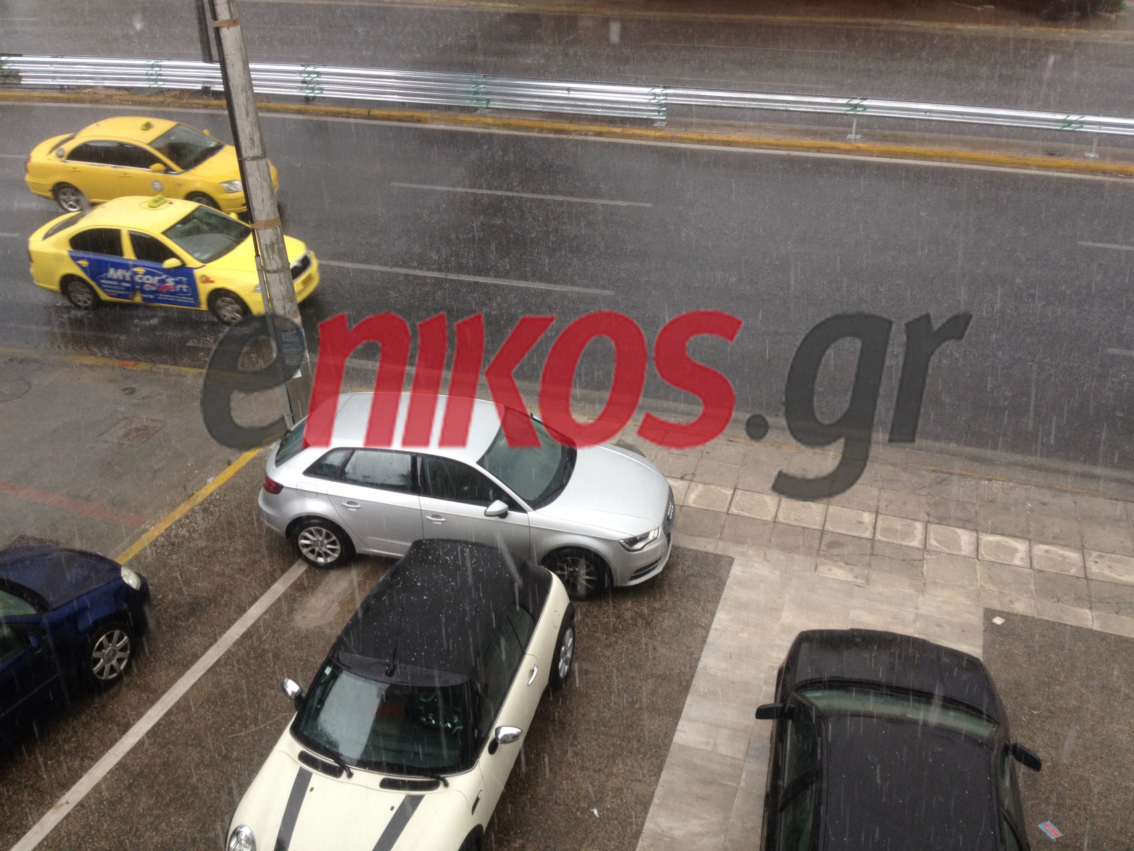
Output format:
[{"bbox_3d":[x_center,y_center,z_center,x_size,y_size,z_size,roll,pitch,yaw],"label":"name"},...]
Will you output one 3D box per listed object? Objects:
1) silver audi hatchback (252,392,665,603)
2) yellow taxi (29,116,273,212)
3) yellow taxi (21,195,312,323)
[{"bbox_3d":[-1.000,0.579,11.926,4.321,1.429,1.850,5,32,10],"label":"silver audi hatchback"},{"bbox_3d":[-7.800,-4.900,21.680,4.630,1.480,1.780,6,31,10],"label":"yellow taxi"},{"bbox_3d":[-6.121,-2.675,17.831,4.543,1.490,1.817,7,33,13],"label":"yellow taxi"}]

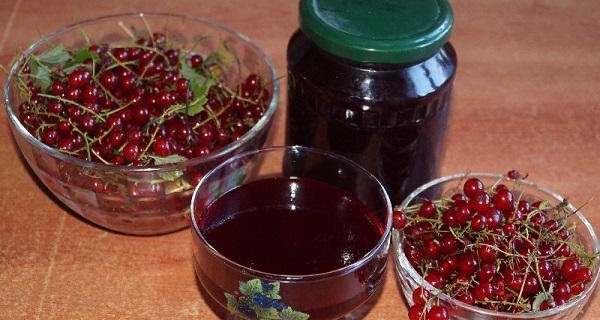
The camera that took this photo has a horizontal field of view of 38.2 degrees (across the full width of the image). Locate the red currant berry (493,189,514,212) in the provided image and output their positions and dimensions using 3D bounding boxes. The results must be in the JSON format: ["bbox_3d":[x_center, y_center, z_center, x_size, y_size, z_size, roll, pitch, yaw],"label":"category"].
[{"bbox_3d":[0.114,0.023,0.486,0.011,0.011,0.011,2,40,0],"label":"red currant berry"}]

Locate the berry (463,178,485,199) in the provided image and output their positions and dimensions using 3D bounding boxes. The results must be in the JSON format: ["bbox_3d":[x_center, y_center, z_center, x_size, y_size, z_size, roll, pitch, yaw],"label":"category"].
[{"bbox_3d":[0.099,0.016,0.496,0.011,0.011,0.011,2,40,0],"label":"berry"}]

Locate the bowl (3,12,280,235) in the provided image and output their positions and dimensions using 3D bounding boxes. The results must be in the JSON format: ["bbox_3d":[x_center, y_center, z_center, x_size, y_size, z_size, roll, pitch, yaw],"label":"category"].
[{"bbox_3d":[-0.096,-0.016,0.561,0.166,0.083,0.166,1,40,-1],"label":"bowl"}]

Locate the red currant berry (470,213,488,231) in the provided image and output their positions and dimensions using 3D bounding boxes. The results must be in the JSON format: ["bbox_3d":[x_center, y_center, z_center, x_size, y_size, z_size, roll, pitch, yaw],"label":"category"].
[{"bbox_3d":[0.100,0.034,0.484,0.010,0.010,0.010,2,40,0],"label":"red currant berry"}]

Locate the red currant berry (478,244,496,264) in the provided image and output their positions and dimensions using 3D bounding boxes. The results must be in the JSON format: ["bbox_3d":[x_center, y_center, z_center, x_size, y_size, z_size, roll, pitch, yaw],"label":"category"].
[{"bbox_3d":[0.102,0.051,0.471,0.010,0.010,0.010,2,40,0],"label":"red currant berry"}]

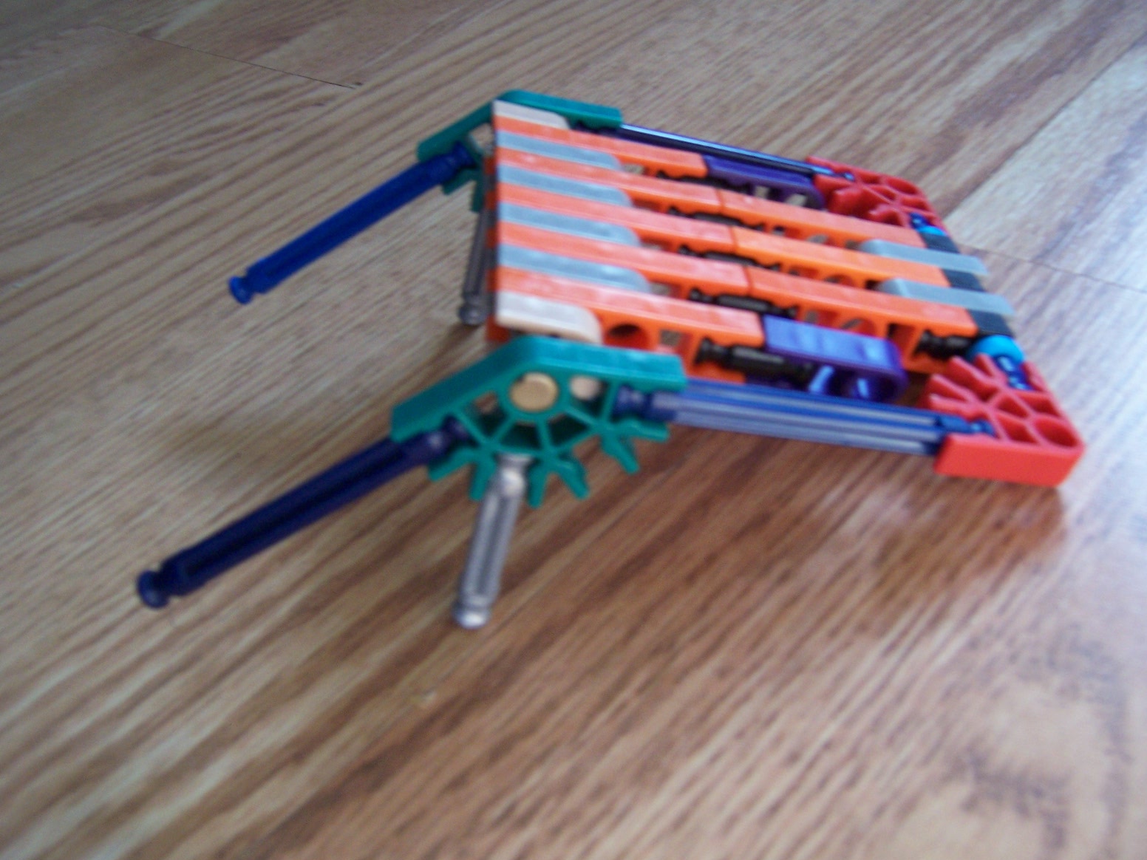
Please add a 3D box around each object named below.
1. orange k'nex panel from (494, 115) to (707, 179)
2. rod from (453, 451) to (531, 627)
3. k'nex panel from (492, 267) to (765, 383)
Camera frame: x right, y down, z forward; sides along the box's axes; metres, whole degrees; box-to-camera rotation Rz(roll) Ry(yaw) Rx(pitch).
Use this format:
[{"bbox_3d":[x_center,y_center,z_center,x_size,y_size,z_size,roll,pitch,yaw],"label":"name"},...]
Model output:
[{"bbox_3d":[0.004,-0.044,0.185,0.036,0.009,0.006,8,38,-11],"label":"orange k'nex panel"},{"bbox_3d":[-0.011,0.015,0.155,0.006,0.034,0.006,7,38,-12],"label":"rod"},{"bbox_3d":[0.007,-0.014,0.147,0.036,0.009,0.006,8,38,-11],"label":"k'nex panel"}]

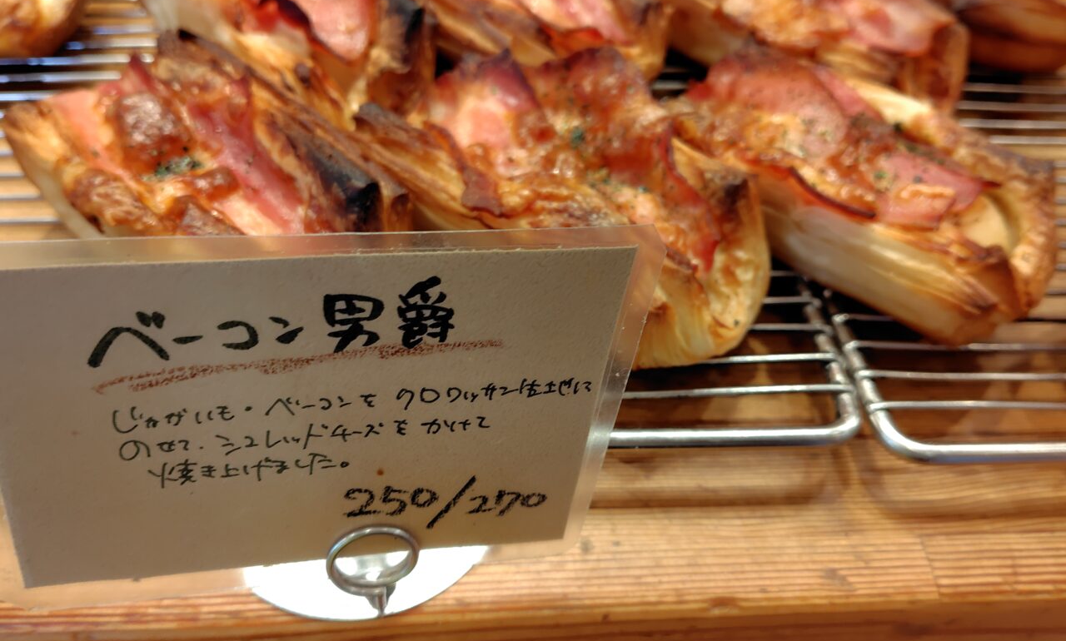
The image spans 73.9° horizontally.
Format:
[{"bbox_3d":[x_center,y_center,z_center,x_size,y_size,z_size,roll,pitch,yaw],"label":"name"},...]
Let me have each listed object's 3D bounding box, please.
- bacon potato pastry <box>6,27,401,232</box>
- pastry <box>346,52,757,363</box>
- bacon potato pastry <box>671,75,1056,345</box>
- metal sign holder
[{"bbox_3d":[-0.102,-0.044,0.233,0.135,0.044,0.076,32,60,17],"label":"bacon potato pastry"},{"bbox_3d":[0.015,-0.042,0.235,0.136,0.048,0.081,39,62,21],"label":"pastry"},{"bbox_3d":[0.112,-0.047,0.247,0.135,0.044,0.068,36,62,19],"label":"bacon potato pastry"},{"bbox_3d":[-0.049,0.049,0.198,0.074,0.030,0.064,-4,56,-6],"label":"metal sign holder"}]

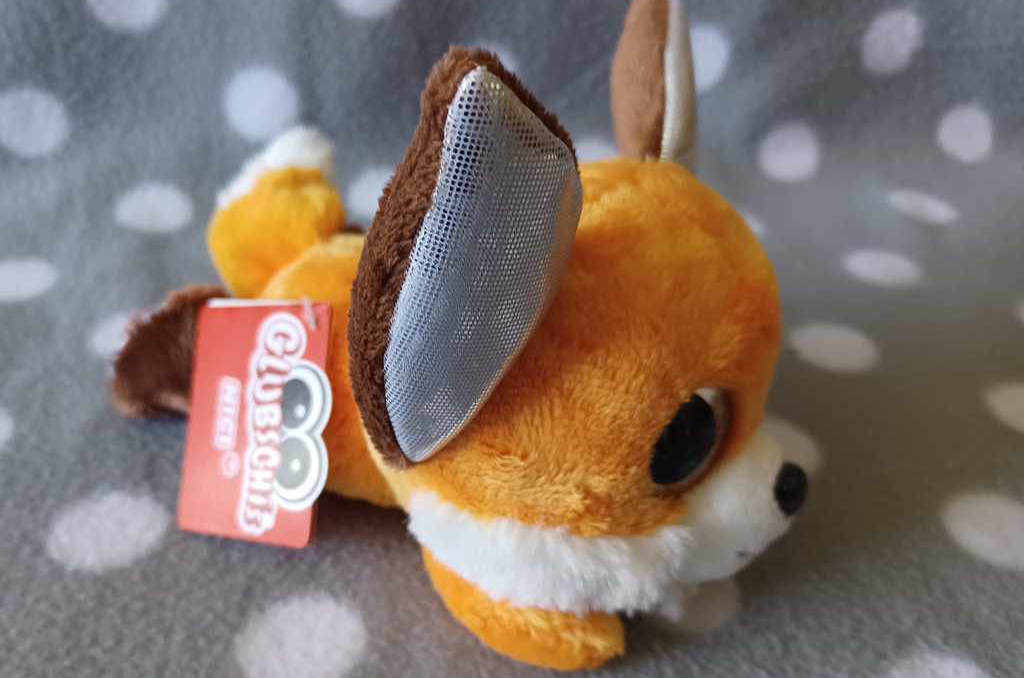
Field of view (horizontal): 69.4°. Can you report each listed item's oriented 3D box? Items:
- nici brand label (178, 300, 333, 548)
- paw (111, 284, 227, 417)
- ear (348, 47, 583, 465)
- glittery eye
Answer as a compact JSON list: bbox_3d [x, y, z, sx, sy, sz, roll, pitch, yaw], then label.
[{"bbox_3d":[-0.071,0.022,0.203,0.042,0.064,0.004,1,-6,16],"label":"nici brand label"},{"bbox_3d":[-0.117,0.004,0.256,0.036,0.035,0.033,8,33,13],"label":"paw"},{"bbox_3d":[-0.009,-0.015,0.132,0.017,0.075,0.037,31,31,32],"label":"ear"},{"bbox_3d":[0.035,0.020,0.147,0.021,0.022,0.008,-17,28,-25],"label":"glittery eye"}]

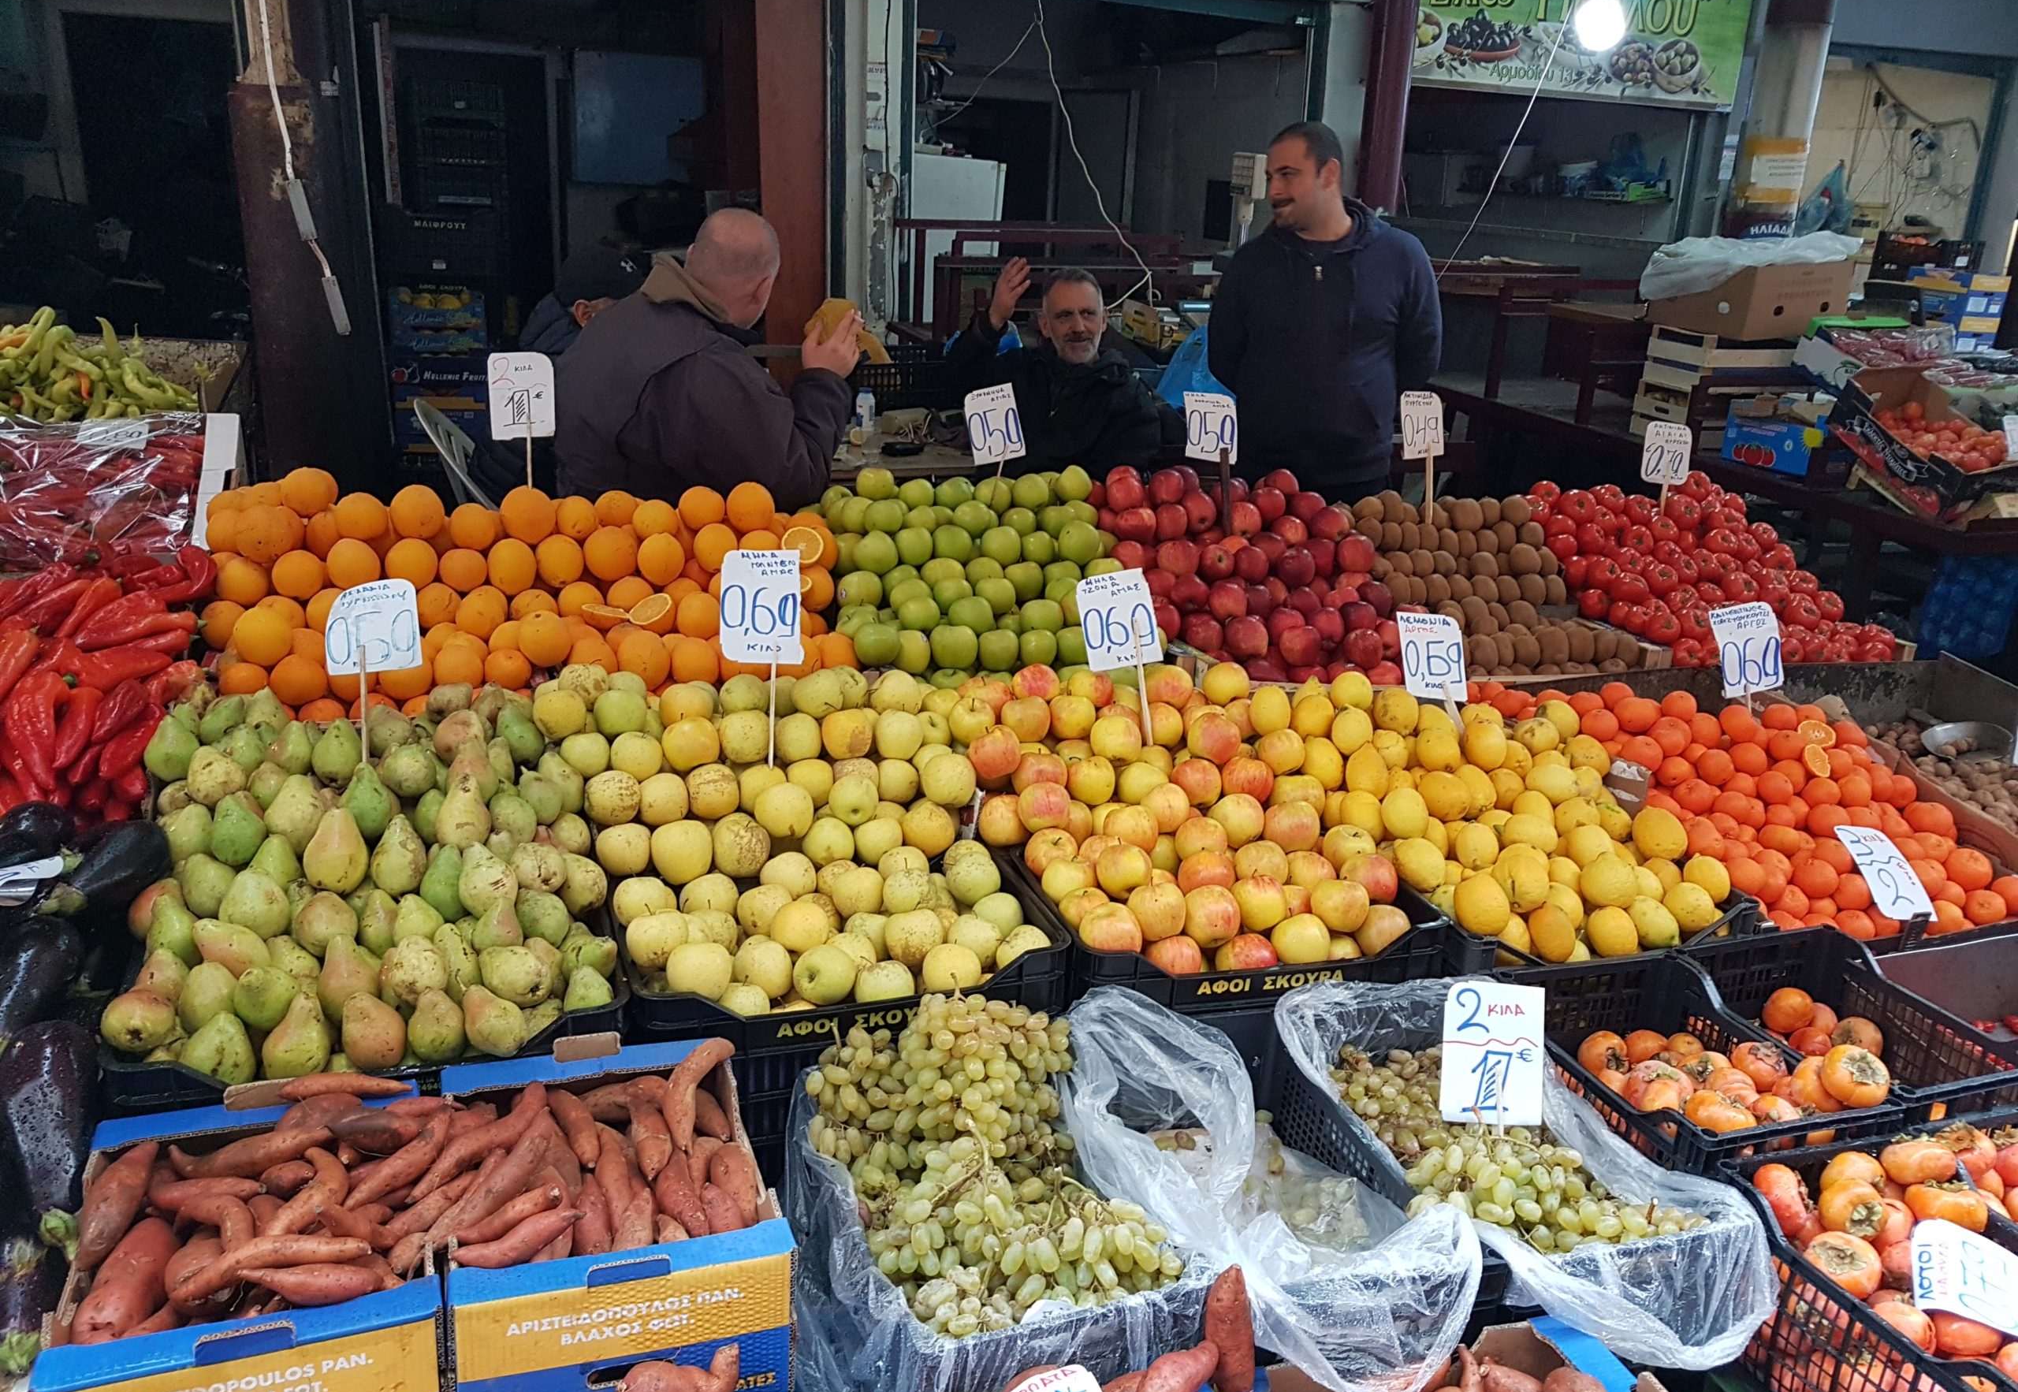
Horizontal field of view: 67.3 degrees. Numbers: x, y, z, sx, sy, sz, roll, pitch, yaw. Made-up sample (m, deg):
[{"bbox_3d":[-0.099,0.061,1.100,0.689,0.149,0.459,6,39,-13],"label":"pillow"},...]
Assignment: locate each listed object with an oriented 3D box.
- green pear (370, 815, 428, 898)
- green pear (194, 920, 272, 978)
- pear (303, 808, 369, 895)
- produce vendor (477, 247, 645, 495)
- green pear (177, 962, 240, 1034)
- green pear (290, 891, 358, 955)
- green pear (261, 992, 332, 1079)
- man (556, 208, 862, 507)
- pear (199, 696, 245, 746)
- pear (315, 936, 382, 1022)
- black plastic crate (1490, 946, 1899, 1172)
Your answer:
[{"bbox_3d":[-0.809,0.214,2.010,0.073,0.105,0.073,3,6,0],"label":"green pear"},{"bbox_3d":[-0.855,0.278,1.665,0.095,0.063,0.063,31,14,-9],"label":"green pear"},{"bbox_3d":[-0.883,0.206,1.990,0.082,0.108,0.082,1,6,0],"label":"pear"},{"bbox_3d":[-0.887,-0.469,3.350,0.600,1.050,0.520,-6,20,-25],"label":"produce vendor"},{"bbox_3d":[-0.824,0.312,1.560,0.067,0.086,0.067,9,6,0],"label":"green pear"},{"bbox_3d":[-0.782,0.258,1.730,0.070,0.085,0.070,2,-21,0],"label":"green pear"},{"bbox_3d":[-0.748,0.356,1.590,0.071,0.095,0.071,16,6,0],"label":"green pear"},{"bbox_3d":[-0.537,-0.312,3.111,0.580,1.300,0.560,-12,23,-38],"label":"man"},{"bbox_3d":[-1.011,0.035,1.950,0.086,0.064,0.064,-44,0,-9],"label":"pear"},{"bbox_3d":[-0.707,0.306,1.620,0.068,0.095,0.068,-2,5,0],"label":"pear"},{"bbox_3d":[0.949,0.568,2.141,0.298,0.200,0.450,-3,18,-16],"label":"black plastic crate"}]

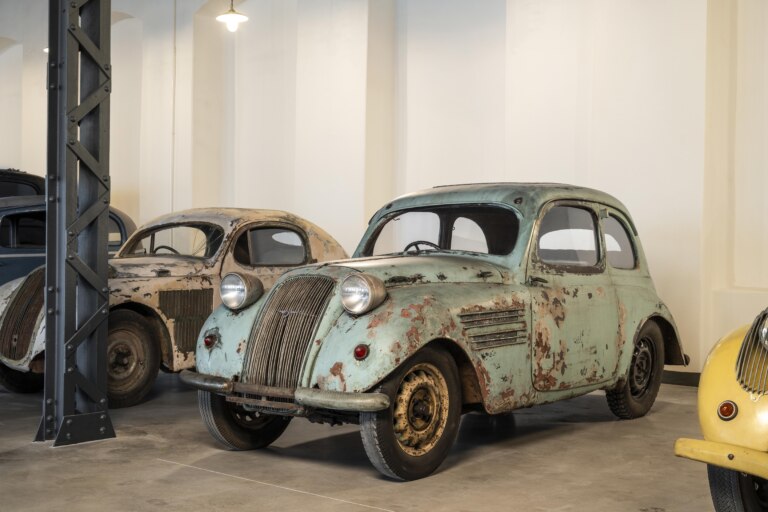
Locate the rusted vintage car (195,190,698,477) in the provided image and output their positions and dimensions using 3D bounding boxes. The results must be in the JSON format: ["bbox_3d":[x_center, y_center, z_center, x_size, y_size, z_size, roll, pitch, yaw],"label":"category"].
[{"bbox_3d":[0.607,0.287,6.462,1.421,1.512,3.796,1,0,37],"label":"rusted vintage car"}]

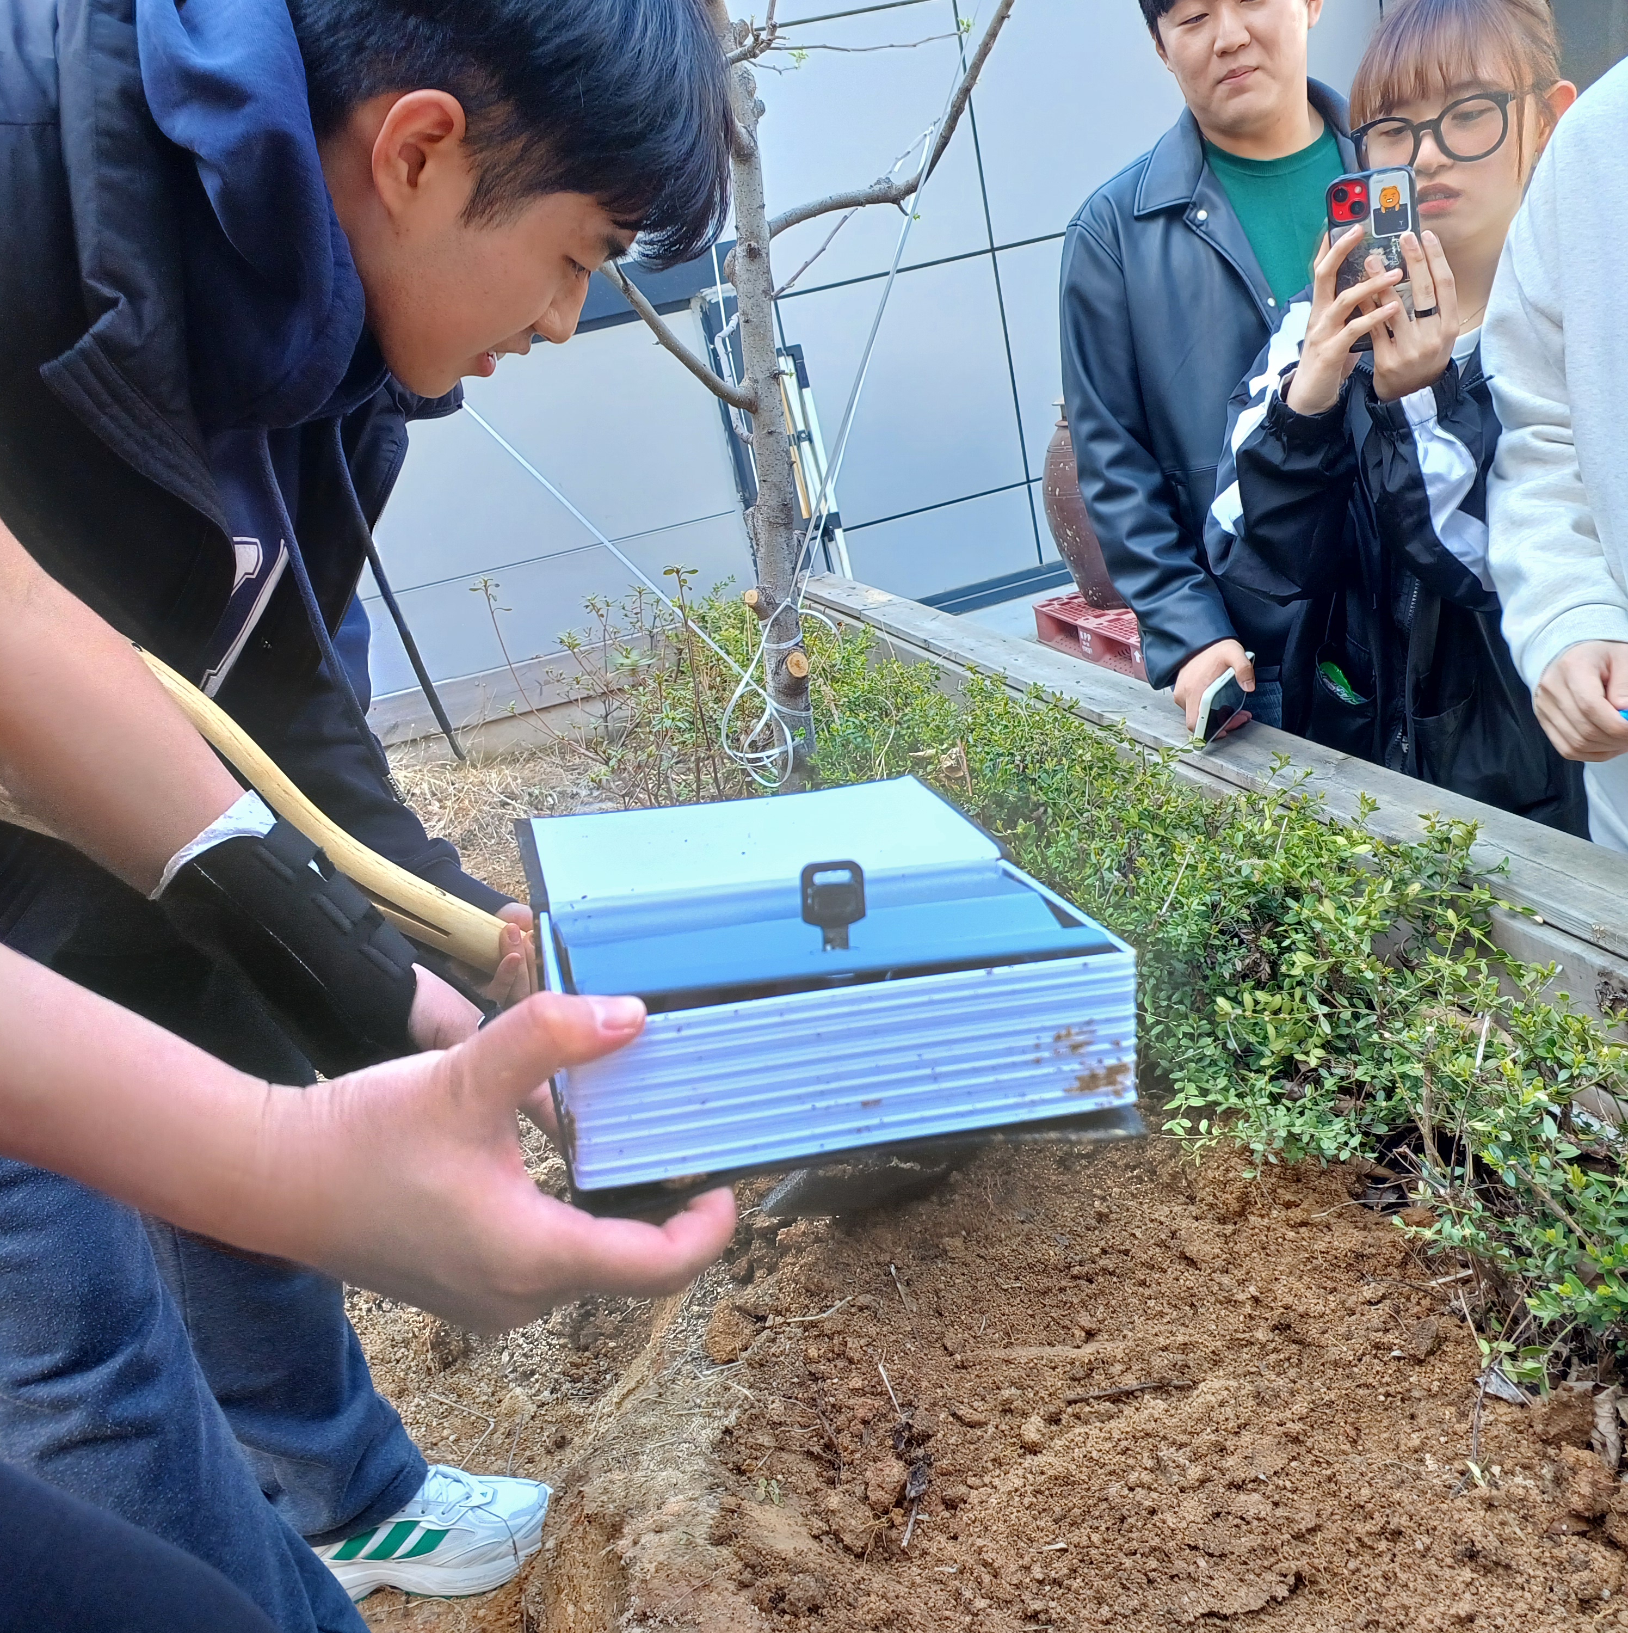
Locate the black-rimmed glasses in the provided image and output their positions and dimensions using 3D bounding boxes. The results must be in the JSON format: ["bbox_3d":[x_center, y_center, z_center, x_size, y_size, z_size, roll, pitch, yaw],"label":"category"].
[{"bbox_3d":[0.606,-0.649,1.362,0.143,0.052,0.142,6,31,43],"label":"black-rimmed glasses"}]

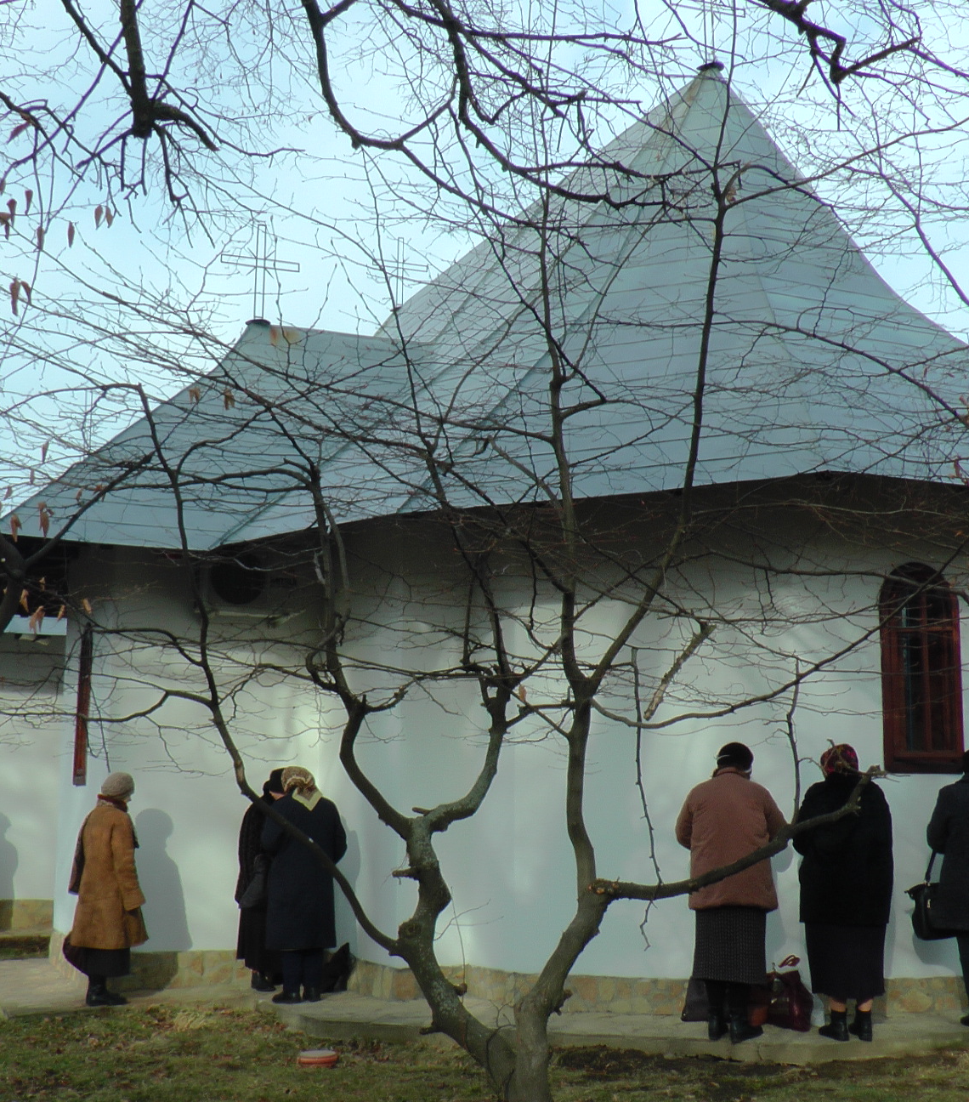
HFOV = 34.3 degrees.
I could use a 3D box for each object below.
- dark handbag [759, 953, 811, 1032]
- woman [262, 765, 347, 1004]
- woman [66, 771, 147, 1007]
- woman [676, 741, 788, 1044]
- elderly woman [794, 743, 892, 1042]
[{"bbox_3d":[1.728,2.498,8.926,0.300,0.400,0.200,-2,-8,15],"label":"dark handbag"},{"bbox_3d":[-1.166,2.149,10.191,0.530,1.490,0.430,3,-9,-18],"label":"woman"},{"bbox_3d":[-2.483,2.193,10.278,0.420,1.480,0.460,8,-11,-44],"label":"woman"},{"bbox_3d":[1.362,1.848,8.604,0.600,1.590,0.450,-1,-8,13],"label":"woman"},{"bbox_3d":[1.988,1.873,8.706,0.530,1.593,0.400,2,-11,-9],"label":"elderly woman"}]

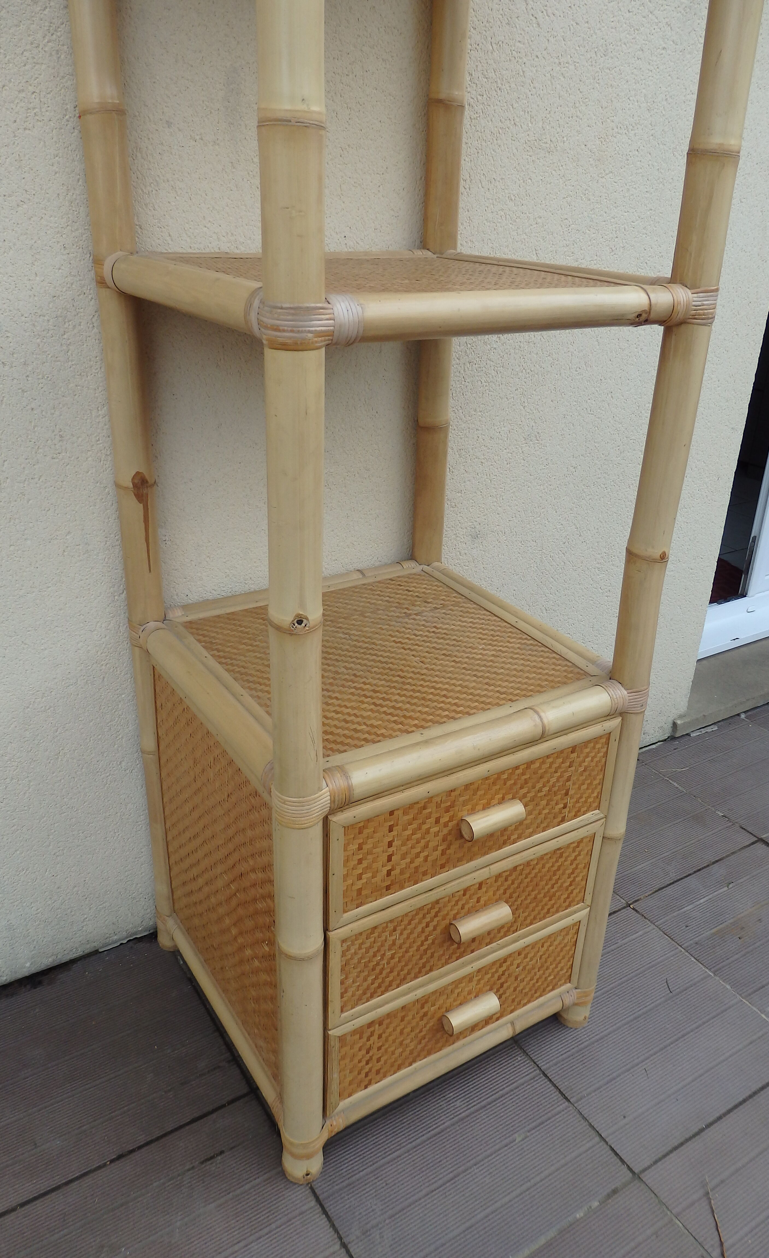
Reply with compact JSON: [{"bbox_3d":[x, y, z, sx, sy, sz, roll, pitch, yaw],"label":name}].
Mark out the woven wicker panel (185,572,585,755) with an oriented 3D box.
[{"bbox_3d":[-0.010,0.030,1.099,0.347,0.018,0.360,-13,29,-30],"label":"woven wicker panel"}]

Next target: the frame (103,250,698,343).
[{"bbox_3d":[0.002,-0.346,0.922,0.452,0.040,0.455,-13,29,-30],"label":"frame"}]

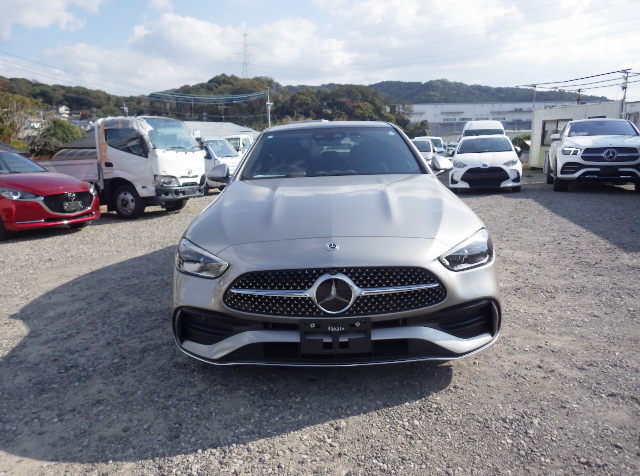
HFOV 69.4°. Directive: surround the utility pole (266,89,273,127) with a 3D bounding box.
[{"bbox_3d":[-7.557,-18.098,70.000,0.800,10.000,0.500,-2,11,0],"label":"utility pole"}]

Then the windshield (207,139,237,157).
[{"bbox_3d":[-2.968,-2.711,14.000,0.420,0.520,1.300,2,12,20],"label":"windshield"}]

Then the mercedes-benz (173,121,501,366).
[{"bbox_3d":[0.115,-0.360,4.450,1.820,1.440,4.760,-1,11,1],"label":"mercedes-benz"}]

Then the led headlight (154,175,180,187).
[{"bbox_3d":[-3.065,-1.137,9.155,0.260,0.240,0.500,3,12,23],"label":"led headlight"}]

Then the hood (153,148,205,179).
[{"bbox_3d":[-2.874,-1.559,9.595,0.320,0.530,1.520,3,12,23],"label":"hood"}]

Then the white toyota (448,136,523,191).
[{"bbox_3d":[4.575,-2.126,12.893,1.695,1.500,3.940,2,12,18],"label":"white toyota"}]

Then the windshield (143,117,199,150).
[{"bbox_3d":[-3.015,-2.115,9.543,0.450,0.650,1.480,3,12,23],"label":"windshield"}]

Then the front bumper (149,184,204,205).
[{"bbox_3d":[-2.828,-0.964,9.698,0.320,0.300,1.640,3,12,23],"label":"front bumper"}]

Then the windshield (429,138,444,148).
[{"bbox_3d":[6.300,-5.316,26.000,1.350,0.500,0.420,0,11,8],"label":"windshield"}]

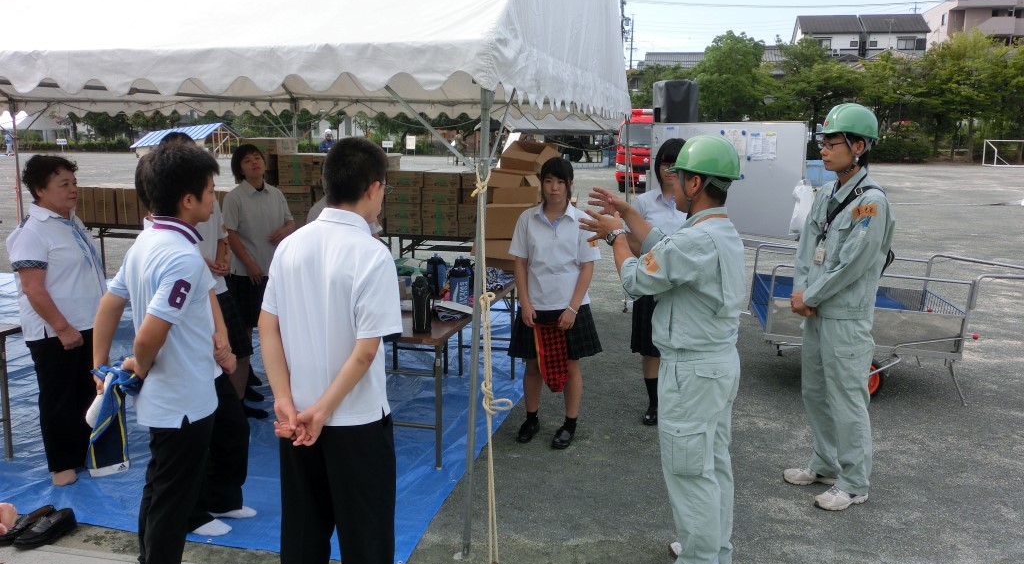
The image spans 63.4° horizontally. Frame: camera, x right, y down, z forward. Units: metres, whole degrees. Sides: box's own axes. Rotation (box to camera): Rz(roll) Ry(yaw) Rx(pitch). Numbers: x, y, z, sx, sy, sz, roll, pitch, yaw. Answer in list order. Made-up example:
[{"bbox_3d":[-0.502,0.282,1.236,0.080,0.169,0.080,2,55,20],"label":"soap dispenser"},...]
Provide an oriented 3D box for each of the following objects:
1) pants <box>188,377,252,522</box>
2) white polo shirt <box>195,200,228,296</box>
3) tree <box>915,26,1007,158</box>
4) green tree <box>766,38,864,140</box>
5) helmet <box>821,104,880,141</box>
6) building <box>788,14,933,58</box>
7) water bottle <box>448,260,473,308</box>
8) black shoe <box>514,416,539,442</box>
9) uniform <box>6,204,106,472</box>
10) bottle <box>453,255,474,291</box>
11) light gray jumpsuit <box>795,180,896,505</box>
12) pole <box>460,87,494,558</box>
[{"bbox_3d":[-1.326,0.630,3.618,0.310,0.860,0.360,1,10,-1],"label":"pants"},{"bbox_3d":[-1.864,-0.195,4.924,0.480,0.630,0.280,-5,12,-30],"label":"white polo shirt"},{"bbox_3d":[31.475,-13.059,58.000,6.100,9.100,5.600,1,10,0],"label":"tree"},{"bbox_3d":[22.596,-13.624,62.558,7.400,9.210,7.400,0,10,0],"label":"green tree"},{"bbox_3d":[1.558,-0.742,3.829,0.275,0.170,0.215,-1,11,-4],"label":"helmet"},{"bbox_3d":[31.618,-20.261,76.576,11.200,8.400,7.500,1,11,7],"label":"building"},{"bbox_3d":[-0.316,0.042,5.083,0.110,0.270,0.110,0,10,-4],"label":"water bottle"},{"bbox_3d":[0.085,0.834,4.804,0.090,0.100,0.240,6,12,27],"label":"black shoe"},{"bbox_3d":[-2.196,0.295,4.001,0.380,1.340,0.450,2,10,8],"label":"uniform"},{"bbox_3d":[-0.297,-0.024,5.195,0.105,0.270,0.105,0,11,0],"label":"bottle"},{"bbox_3d":[1.541,0.243,3.897,0.320,1.510,0.480,-3,11,-16],"label":"light gray jumpsuit"},{"bbox_3d":[-0.144,0.192,3.275,0.045,1.919,0.045,3,10,-1],"label":"pole"}]

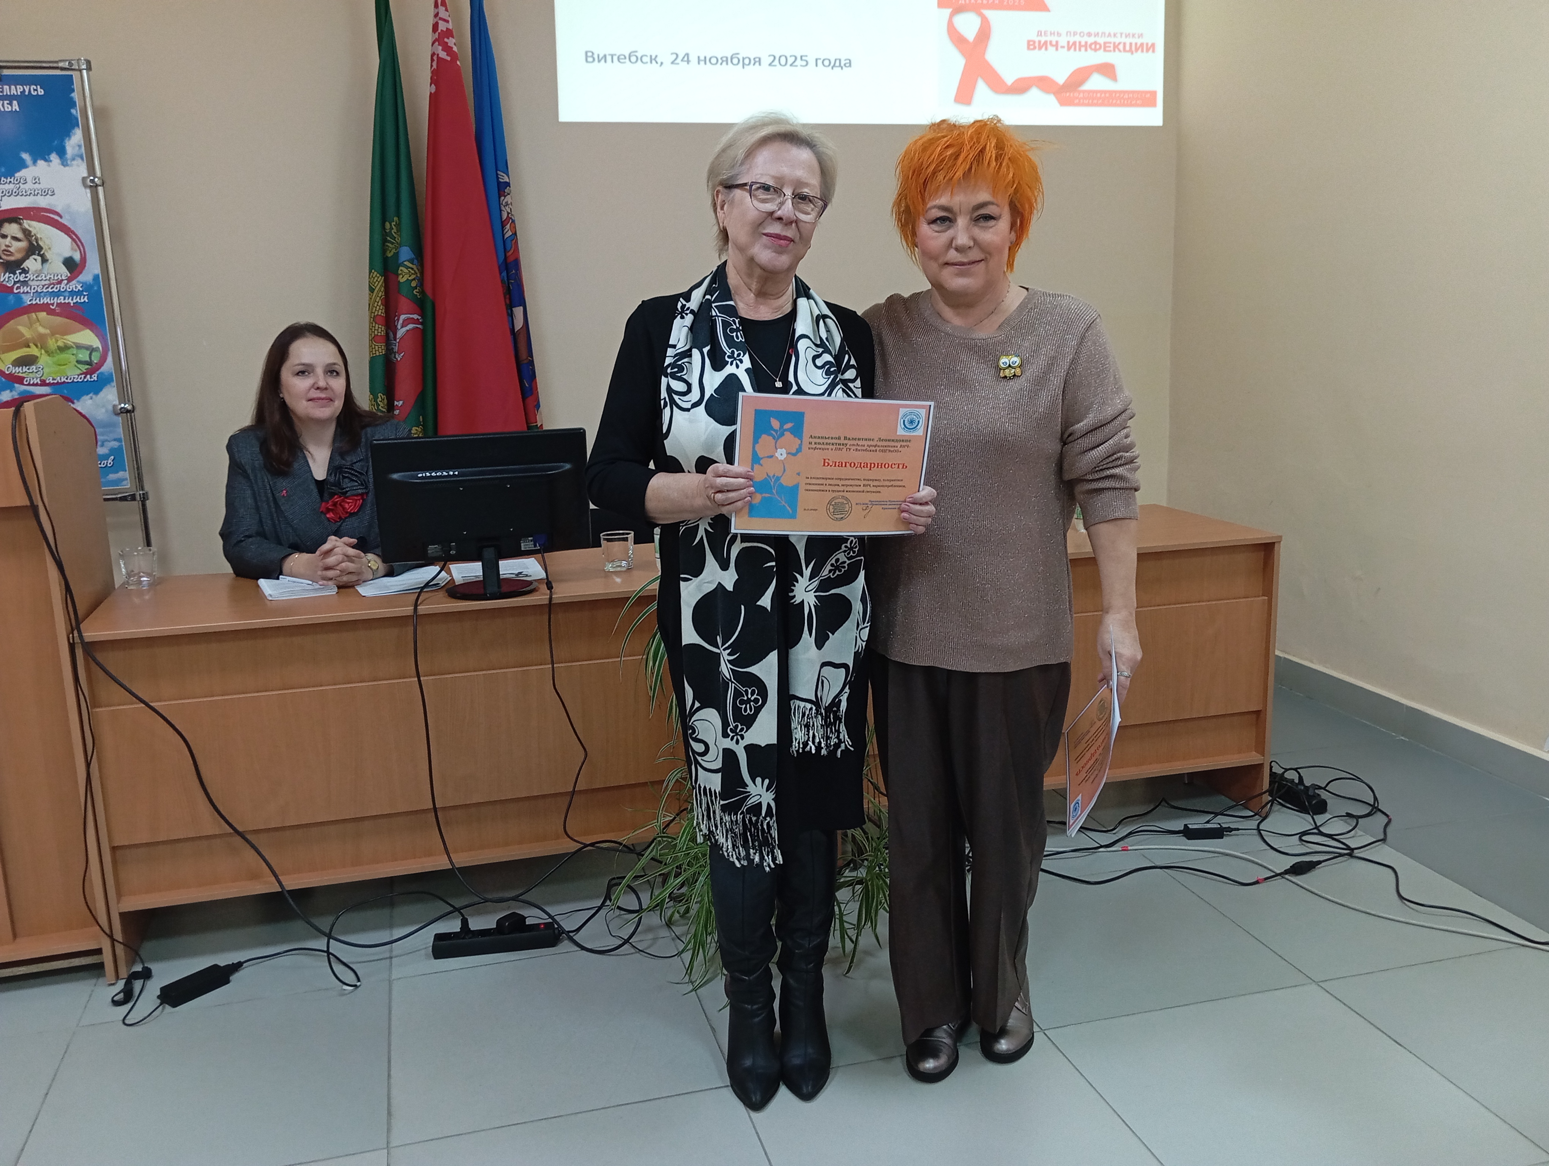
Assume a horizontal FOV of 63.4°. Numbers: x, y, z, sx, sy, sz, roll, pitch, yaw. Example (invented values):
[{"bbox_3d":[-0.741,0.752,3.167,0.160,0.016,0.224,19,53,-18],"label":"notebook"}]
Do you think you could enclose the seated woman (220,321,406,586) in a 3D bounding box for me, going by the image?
[{"bbox_3d":[-1.124,0.041,3.202,0.520,1.360,0.700,-5,11,-18],"label":"seated woman"}]

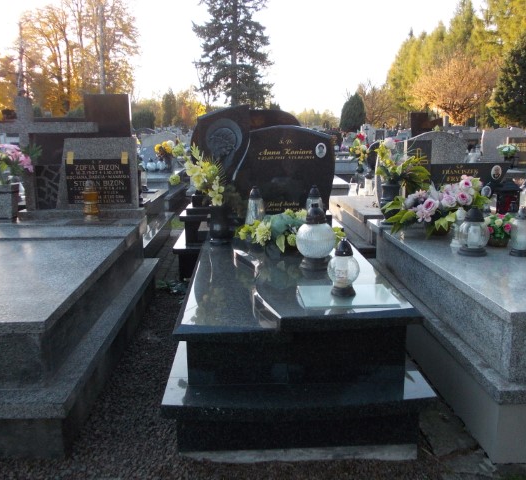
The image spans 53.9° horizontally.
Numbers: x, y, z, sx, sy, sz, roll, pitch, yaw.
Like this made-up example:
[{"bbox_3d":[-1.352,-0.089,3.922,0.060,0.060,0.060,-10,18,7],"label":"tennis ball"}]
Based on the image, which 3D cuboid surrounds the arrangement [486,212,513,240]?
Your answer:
[{"bbox_3d":[1.325,-0.060,2.885,0.160,0.170,0.150,-1,13,-4],"label":"arrangement"}]

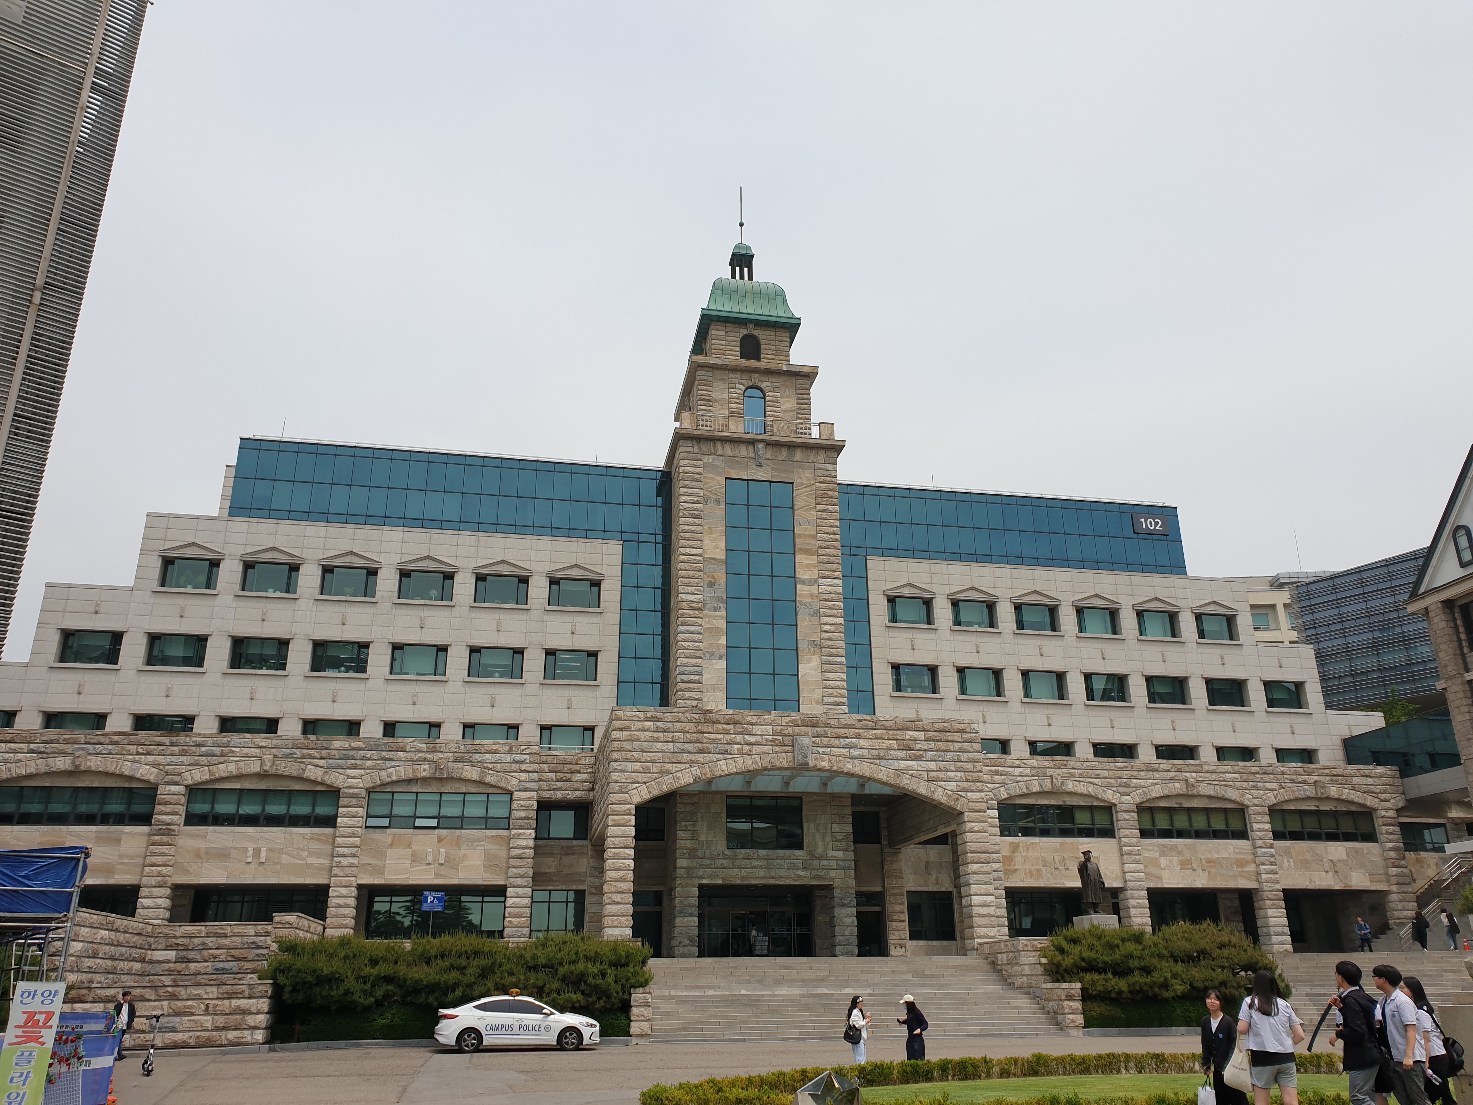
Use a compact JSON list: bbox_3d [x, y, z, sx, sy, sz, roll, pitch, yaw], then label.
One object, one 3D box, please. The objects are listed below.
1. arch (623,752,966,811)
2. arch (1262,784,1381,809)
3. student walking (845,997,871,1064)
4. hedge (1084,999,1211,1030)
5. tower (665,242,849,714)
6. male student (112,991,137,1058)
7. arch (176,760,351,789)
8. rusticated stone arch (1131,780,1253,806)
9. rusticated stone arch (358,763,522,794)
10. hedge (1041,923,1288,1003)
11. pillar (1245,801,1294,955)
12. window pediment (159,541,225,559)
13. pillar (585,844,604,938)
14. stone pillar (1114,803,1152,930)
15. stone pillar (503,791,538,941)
[{"bbox_3d":[2.487,9.245,44.277,13.950,2.200,0.800,3,-21,-11],"label":"arch"},{"bbox_3d":[28.670,12.054,54.633,6.600,1.270,0.600,3,-20,-11],"label":"arch"},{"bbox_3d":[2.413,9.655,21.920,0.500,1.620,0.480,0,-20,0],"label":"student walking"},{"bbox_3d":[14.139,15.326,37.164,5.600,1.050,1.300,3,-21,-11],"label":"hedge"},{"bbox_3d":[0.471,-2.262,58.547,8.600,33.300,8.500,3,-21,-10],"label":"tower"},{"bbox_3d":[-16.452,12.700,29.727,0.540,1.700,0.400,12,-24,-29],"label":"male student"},{"bbox_3d":[-19.809,9.387,46.785,6.850,1.220,0.600,3,-21,-11],"label":"arch"},{"bbox_3d":[21.760,11.609,53.145,6.480,1.220,0.600,3,-20,-11],"label":"rusticated stone arch"},{"bbox_3d":[-12.666,9.731,47.639,6.653,1.405,0.700,3,-21,-10],"label":"rusticated stone arch"},{"bbox_3d":[14.790,14.178,38.462,8.800,2.550,3.000,3,-21,-10],"label":"hedge"},{"bbox_3d":[25.296,15.566,52.813,1.020,6.580,1.000,3,-20,-11],"label":"pillar"},{"bbox_3d":[-25.389,-0.100,51.692,2.848,0.768,0.270,3,-21,-11],"label":"window pediment"},{"bbox_3d":[-6.175,15.691,50.017,0.940,4.700,0.750,3,-21,-10],"label":"pillar"},{"bbox_3d":[18.557,15.257,52.112,1.040,6.600,0.950,3,-21,-10],"label":"stone pillar"},{"bbox_3d":[-9.258,13.729,47.649,1.060,6.500,1.000,3,-21,-11],"label":"stone pillar"}]

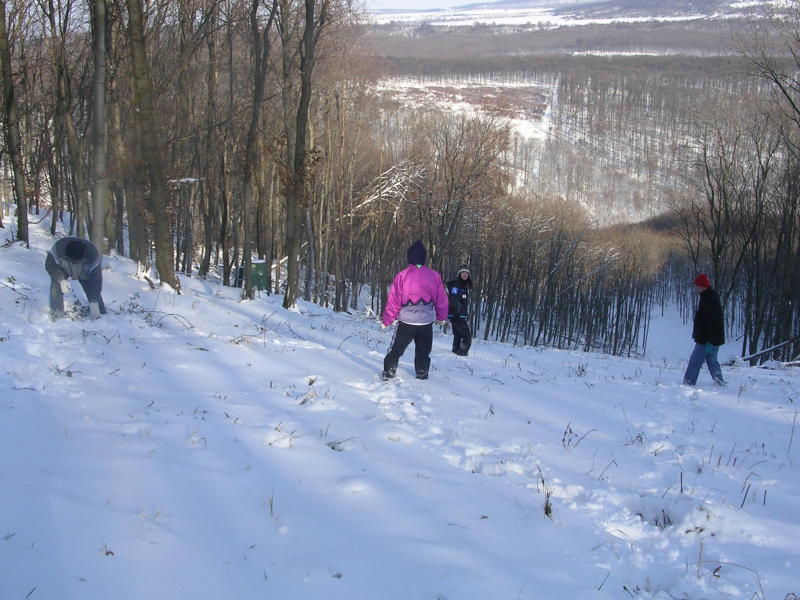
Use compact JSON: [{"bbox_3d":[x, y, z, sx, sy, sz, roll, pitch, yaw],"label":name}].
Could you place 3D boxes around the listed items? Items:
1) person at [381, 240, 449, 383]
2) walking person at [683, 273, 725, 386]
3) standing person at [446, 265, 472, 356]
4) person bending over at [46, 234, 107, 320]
[{"bbox_3d":[0.173,0.124,9.810,0.740,1.630,0.450,1,18,4],"label":"person"},{"bbox_3d":[4.170,0.418,12.060,0.600,1.670,0.500,0,18,0],"label":"walking person"},{"bbox_3d":[0.966,0.181,14.250,0.480,1.580,0.400,-7,19,-21],"label":"standing person"},{"bbox_3d":[-4.000,-0.255,10.800,0.710,1.000,0.780,-5,19,-14],"label":"person bending over"}]

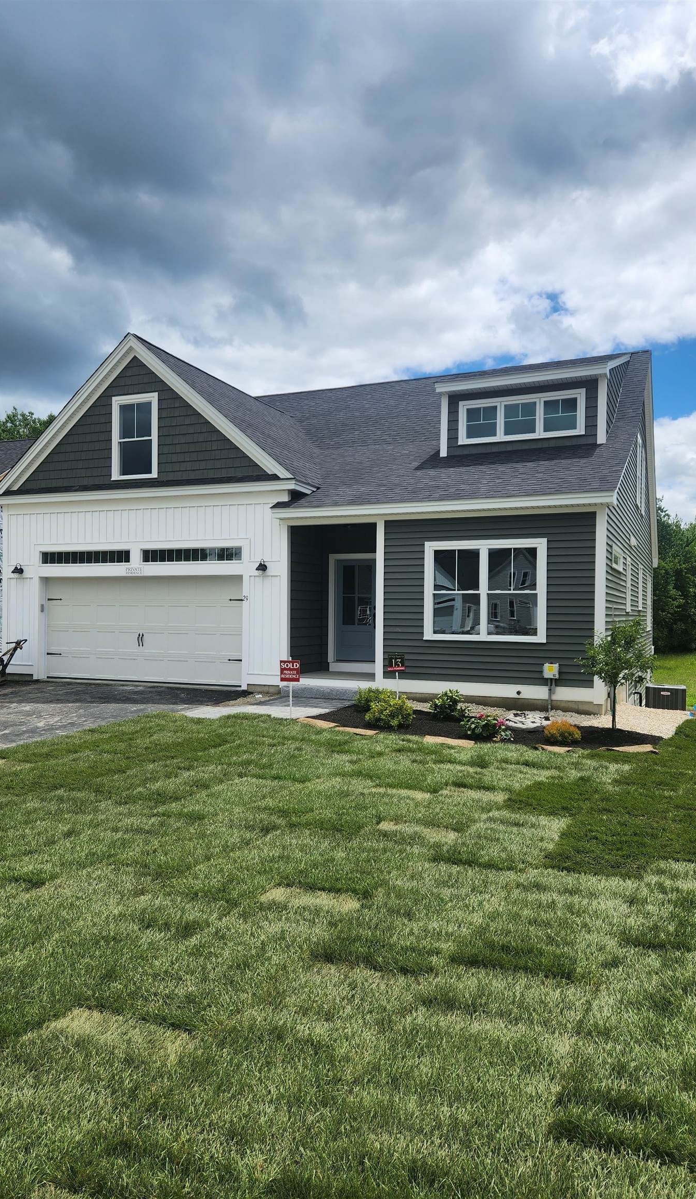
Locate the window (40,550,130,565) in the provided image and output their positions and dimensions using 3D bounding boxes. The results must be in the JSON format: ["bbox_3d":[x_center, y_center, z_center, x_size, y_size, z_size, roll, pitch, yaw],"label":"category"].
[{"bbox_3d":[-5.481,-0.867,16.600,2.405,0.288,0.080,0,-1,23],"label":"window"}]

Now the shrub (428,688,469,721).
[{"bbox_3d":[1.458,1.517,11.655,0.591,0.442,0.562,1,-1,0],"label":"shrub"}]

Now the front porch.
[{"bbox_3d":[0.019,0.059,14.897,1.750,2.786,1.550,0,-1,23],"label":"front porch"}]

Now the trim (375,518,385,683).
[{"bbox_3d":[0.589,0.031,13.970,0.151,2.866,0.120,0,-1,23],"label":"trim"}]

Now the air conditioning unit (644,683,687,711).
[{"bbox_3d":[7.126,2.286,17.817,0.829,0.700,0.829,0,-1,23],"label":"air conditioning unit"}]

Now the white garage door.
[{"bbox_3d":[-4.221,0.577,16.134,4.837,2.124,0.070,0,-1,23],"label":"white garage door"}]

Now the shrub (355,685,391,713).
[{"bbox_3d":[0.411,1.503,12.097,0.627,0.403,0.596,1,-1,0],"label":"shrub"}]

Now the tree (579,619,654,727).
[{"bbox_3d":[3.616,0.994,10.785,1.013,1.495,0.963,0,-1,23],"label":"tree"}]

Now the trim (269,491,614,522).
[{"bbox_3d":[1.411,-1.526,13.452,5.929,0.240,0.250,0,-1,23],"label":"trim"}]

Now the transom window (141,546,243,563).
[{"bbox_3d":[-3.057,-0.858,15.549,2.370,0.289,0.080,0,-1,23],"label":"transom window"}]

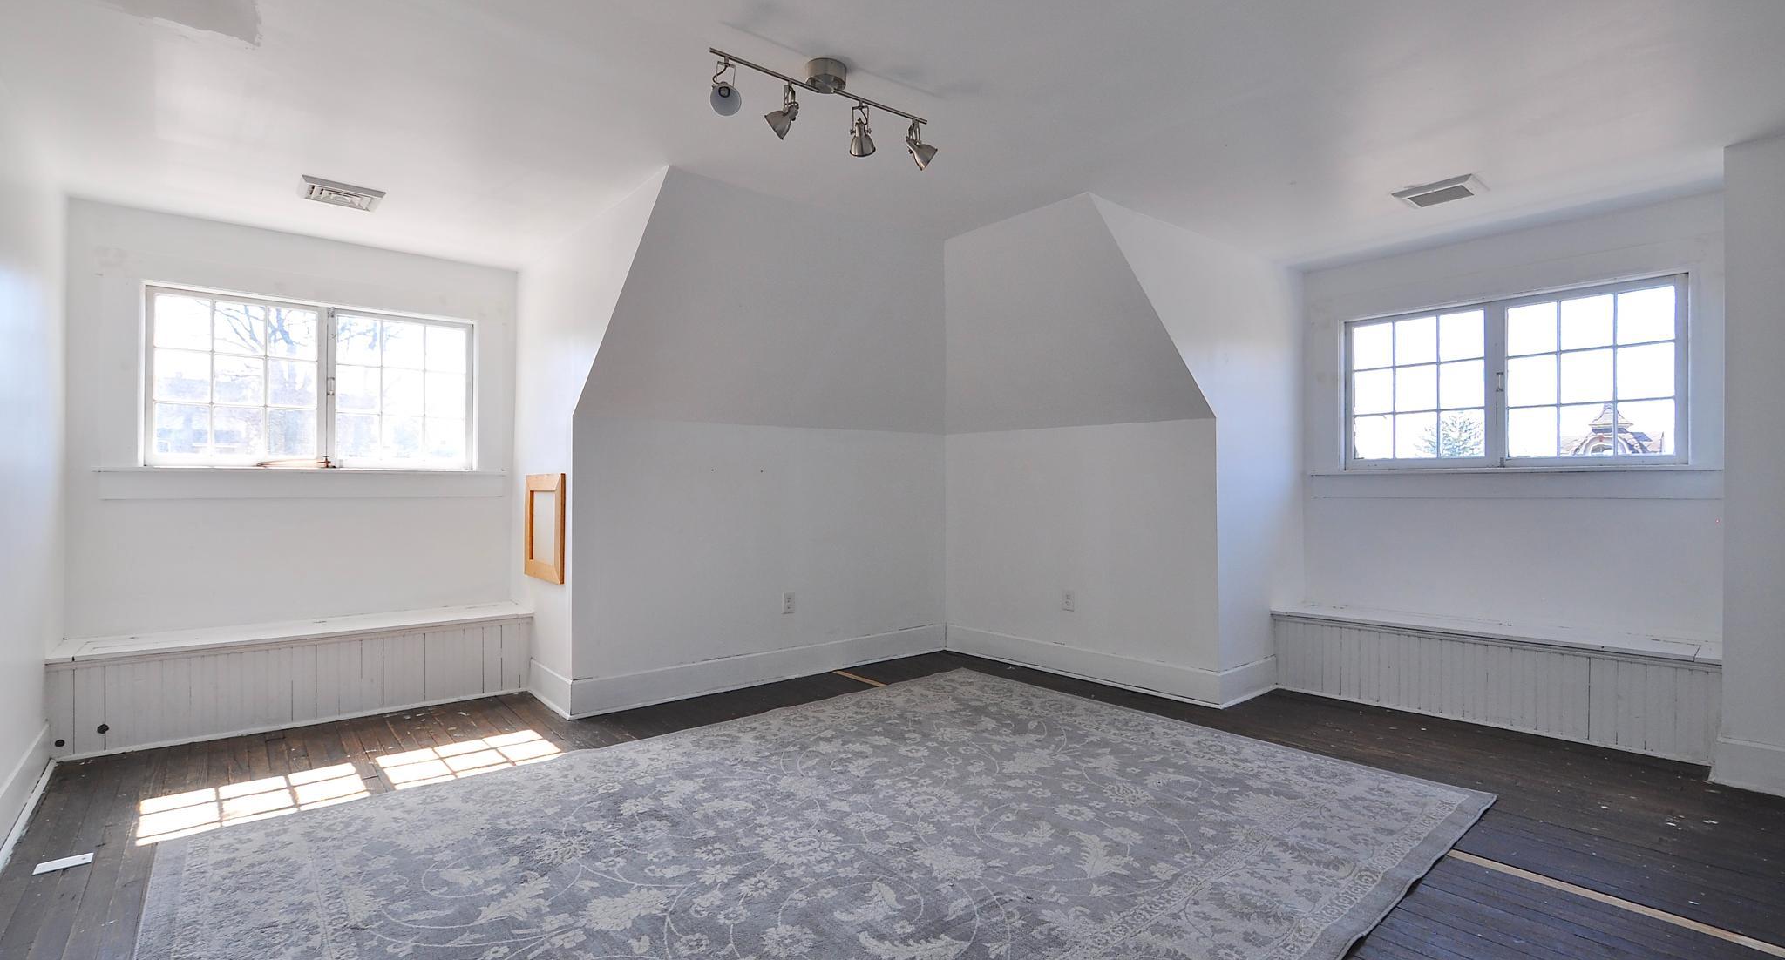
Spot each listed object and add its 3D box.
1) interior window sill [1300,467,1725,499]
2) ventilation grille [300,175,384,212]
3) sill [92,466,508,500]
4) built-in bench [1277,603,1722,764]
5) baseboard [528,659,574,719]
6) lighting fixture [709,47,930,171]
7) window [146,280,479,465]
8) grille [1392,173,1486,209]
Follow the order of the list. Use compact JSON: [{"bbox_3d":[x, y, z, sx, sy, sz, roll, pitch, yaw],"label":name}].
[{"bbox_3d":[2.993,0.025,3.716,1.610,0.140,0.060,-1,-1,44],"label":"interior window sill"},{"bbox_3d":[-2.393,-1.233,3.227,0.290,0.025,0.250,1,-1,-37],"label":"ventilation grille"},{"bbox_3d":[-2.907,0.029,3.820,1.670,0.140,0.060,1,-1,-37],"label":"sill"},{"bbox_3d":[2.760,0.898,3.555,1.630,0.410,0.530,-1,-1,44],"label":"built-in bench"},{"bbox_3d":[-1.677,1.015,3.646,0.030,0.180,0.630,1,-1,-42],"label":"baseboard"},{"bbox_3d":[-0.190,-1.140,2.263,0.750,0.230,0.150,0,-1,-34],"label":"lighting fixture"},{"bbox_3d":[-2.934,-0.478,3.849,1.340,0.850,0.080,1,-1,-37],"label":"window"},{"bbox_3d":[2.372,-1.233,3.217,0.285,0.025,0.240,-1,-1,44],"label":"grille"}]

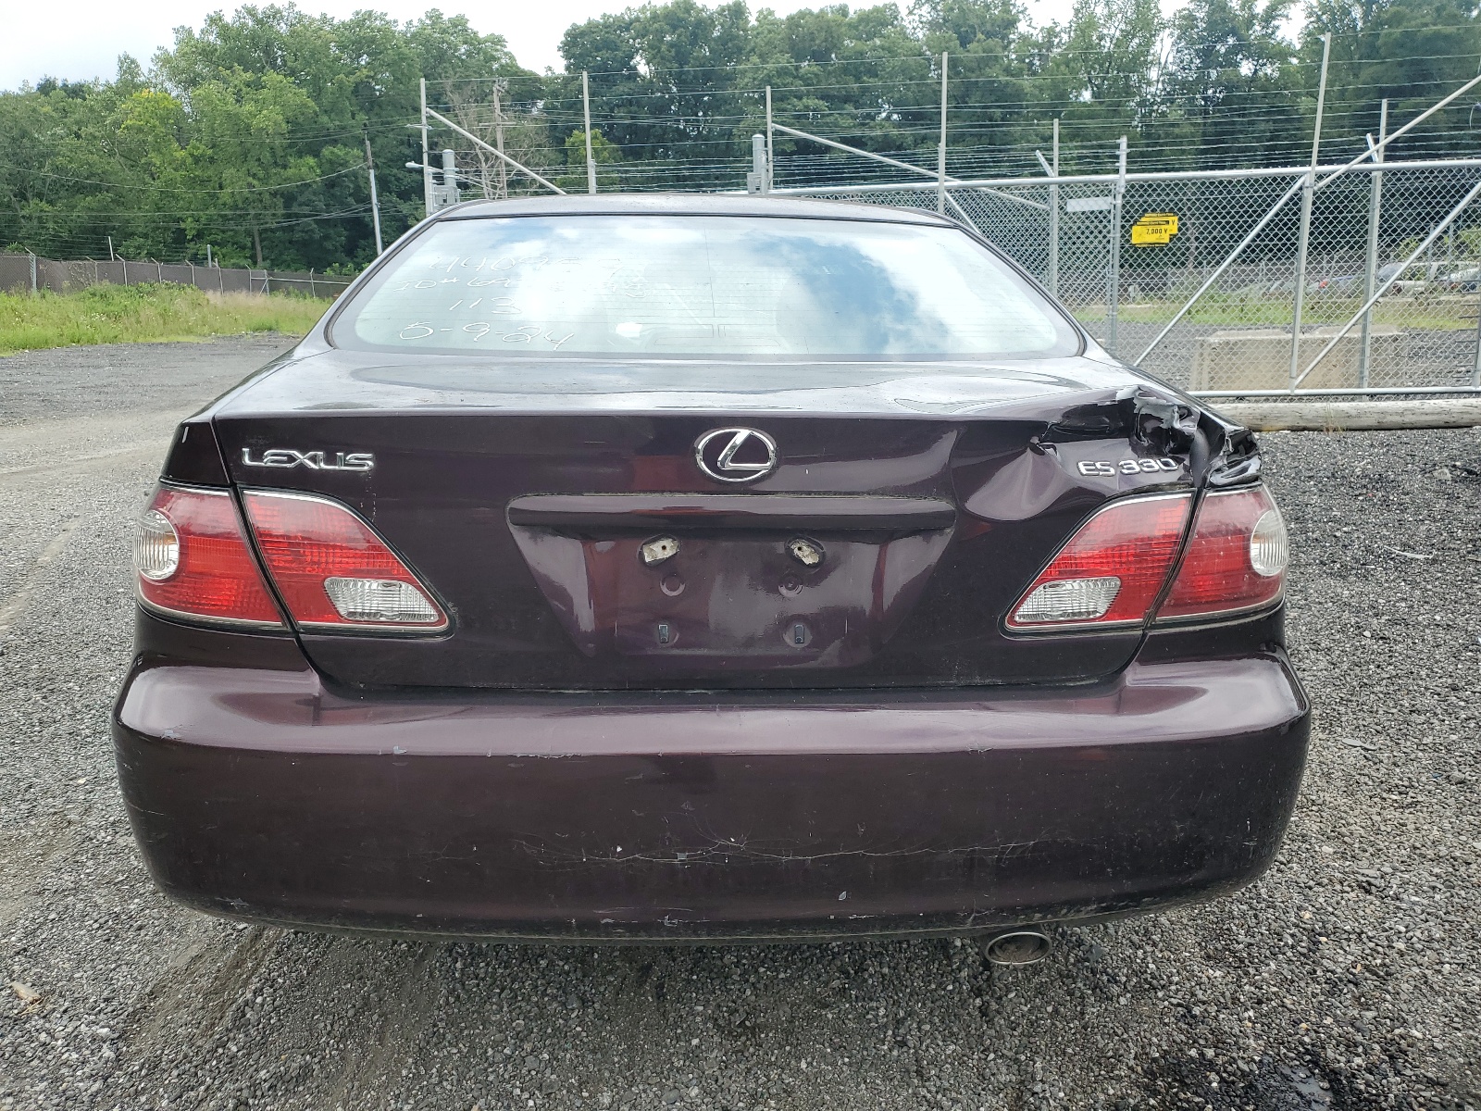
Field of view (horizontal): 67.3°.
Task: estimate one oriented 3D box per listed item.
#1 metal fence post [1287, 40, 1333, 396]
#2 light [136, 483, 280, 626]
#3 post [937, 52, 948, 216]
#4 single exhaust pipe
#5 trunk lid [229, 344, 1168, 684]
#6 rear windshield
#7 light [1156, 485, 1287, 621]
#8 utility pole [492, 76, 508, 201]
[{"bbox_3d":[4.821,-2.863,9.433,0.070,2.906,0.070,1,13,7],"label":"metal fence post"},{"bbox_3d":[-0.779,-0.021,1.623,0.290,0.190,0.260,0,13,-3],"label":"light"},{"bbox_3d":[1.776,-2.882,9.820,0.060,2.906,0.060,1,13,7],"label":"post"},{"bbox_3d":[0.379,0.527,1.638,0.092,0.062,0.180,0,13,-3],"label":"single exhaust pipe"},{"bbox_3d":[-0.036,-0.095,1.737,1.400,0.410,0.680,0,13,-3],"label":"trunk lid"},{"bbox_3d":[-0.068,-0.552,2.298,1.380,0.130,0.739,0,38,-3],"label":"rear windshield"},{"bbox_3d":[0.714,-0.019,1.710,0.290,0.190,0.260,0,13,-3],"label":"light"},{"bbox_3d":[-11.382,-16.621,53.530,0.280,11.667,0.280,-1,13,0],"label":"utility pole"}]

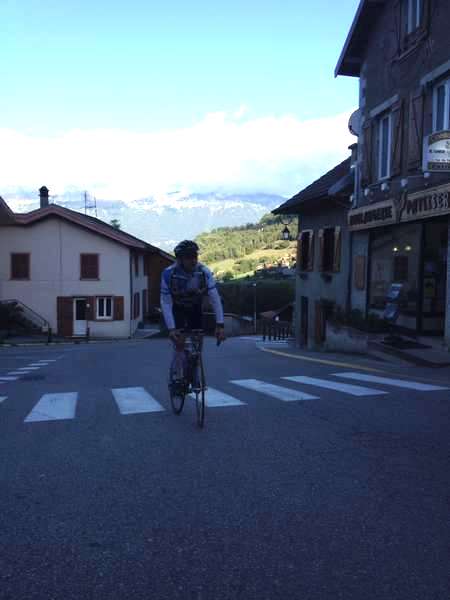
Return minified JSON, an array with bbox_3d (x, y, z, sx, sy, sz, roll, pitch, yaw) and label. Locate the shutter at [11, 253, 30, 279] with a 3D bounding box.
[{"bbox_3d":[-11.180,-1.871,33.200,1.030,1.400,0.060,0,3,-3],"label":"shutter"}]

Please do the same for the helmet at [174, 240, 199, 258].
[{"bbox_3d":[-0.392,-0.514,6.170,0.220,0.175,0.270,-1,3,-19],"label":"helmet"}]

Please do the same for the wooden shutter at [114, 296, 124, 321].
[{"bbox_3d":[-5.854,0.482,33.600,0.550,1.310,0.060,0,3,-3],"label":"wooden shutter"}]

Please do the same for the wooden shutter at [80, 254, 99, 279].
[{"bbox_3d":[-7.471,-1.850,33.500,1.000,1.360,0.060,0,3,-3],"label":"wooden shutter"}]

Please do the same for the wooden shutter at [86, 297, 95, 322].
[{"bbox_3d":[-7.388,0.480,33.500,0.500,1.310,0.060,0,3,-3],"label":"wooden shutter"}]

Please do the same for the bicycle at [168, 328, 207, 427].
[{"bbox_3d":[-0.393,0.760,6.287,0.450,0.970,1.660,-1,-3,-18],"label":"bicycle"}]

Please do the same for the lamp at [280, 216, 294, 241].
[{"bbox_3d":[2.163,-2.475,21.000,0.460,0.820,0.420,0,3,-9],"label":"lamp"}]

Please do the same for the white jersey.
[{"bbox_3d":[-0.332,-0.046,6.200,0.620,0.680,0.480,-1,3,-15],"label":"white jersey"}]

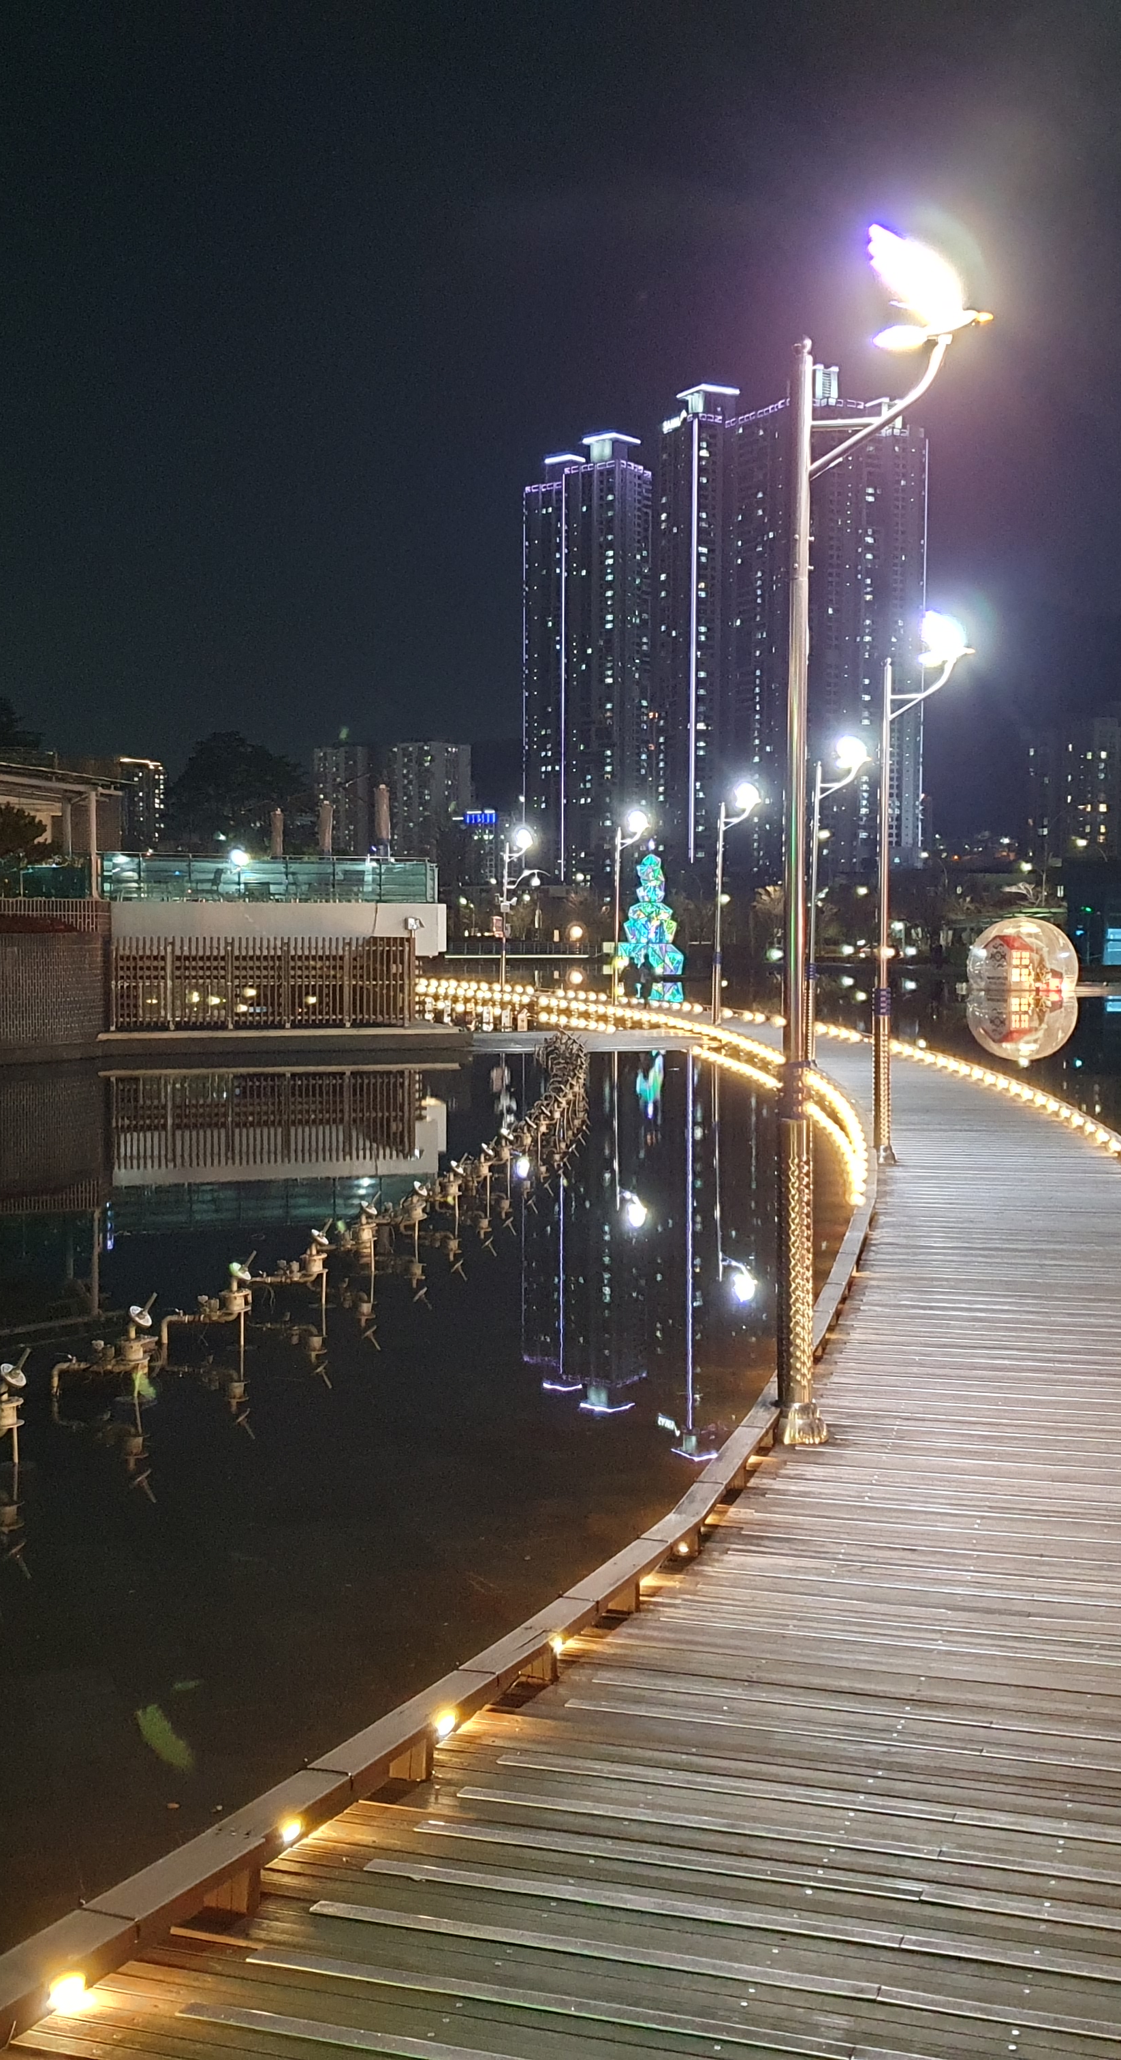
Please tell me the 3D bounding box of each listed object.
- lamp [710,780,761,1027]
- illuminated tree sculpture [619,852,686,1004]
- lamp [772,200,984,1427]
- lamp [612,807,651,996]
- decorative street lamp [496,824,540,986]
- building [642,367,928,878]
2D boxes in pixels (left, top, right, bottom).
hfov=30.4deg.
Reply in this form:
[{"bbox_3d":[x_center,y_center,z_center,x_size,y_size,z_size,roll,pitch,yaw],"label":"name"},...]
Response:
[{"bbox_3d":[2.848,-1.937,32.624,0.750,3.970,0.450,0,3,-6],"label":"lamp"},{"bbox_3d":[3.159,-3.963,71.434,2.301,4.394,2.301,0,3,0],"label":"illuminated tree sculpture"},{"bbox_3d":[1.050,-0.601,6.742,0.750,3.970,0.450,1,3,15],"label":"lamp"},{"bbox_3d":[1.470,-2.412,41.693,0.750,3.970,0.450,0,3,-12],"label":"lamp"},{"bbox_3d":[-1.001,-2.845,49.875,0.750,3.970,0.450,-1,3,-18],"label":"decorative street lamp"},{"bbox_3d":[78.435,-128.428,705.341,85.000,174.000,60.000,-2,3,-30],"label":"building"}]

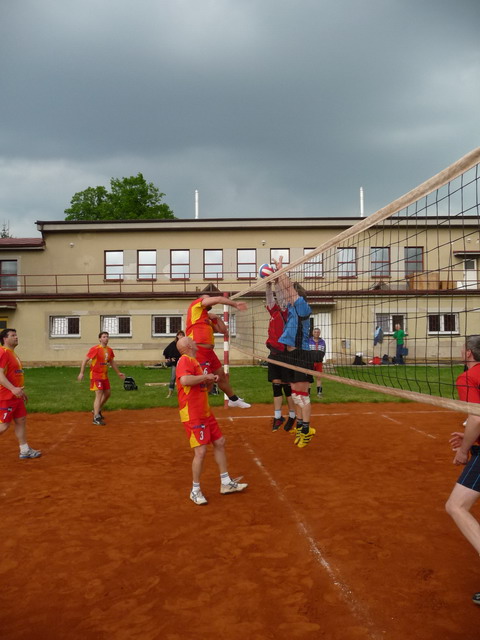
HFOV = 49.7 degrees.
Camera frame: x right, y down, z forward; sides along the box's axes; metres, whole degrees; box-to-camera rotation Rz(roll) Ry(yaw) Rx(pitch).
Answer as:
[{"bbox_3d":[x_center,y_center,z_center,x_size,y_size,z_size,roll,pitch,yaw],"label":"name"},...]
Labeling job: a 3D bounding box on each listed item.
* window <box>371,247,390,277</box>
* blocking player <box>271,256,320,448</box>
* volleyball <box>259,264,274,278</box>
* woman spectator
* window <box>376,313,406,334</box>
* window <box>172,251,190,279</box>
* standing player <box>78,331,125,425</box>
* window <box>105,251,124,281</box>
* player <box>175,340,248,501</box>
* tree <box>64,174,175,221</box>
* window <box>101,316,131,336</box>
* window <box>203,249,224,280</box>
[{"bbox_3d":[7.110,-2.920,26.244,0.989,1.531,0.150,0,-2,1],"label":"window"},{"bbox_3d":[0.697,0.408,6.500,0.650,2.380,0.600,0,-1,-22],"label":"blocking player"},{"bbox_3d":[0.362,-0.653,7.000,0.210,0.210,0.210,0,-1,0],"label":"volleyball"},{"bbox_3d":[-1.670,1.105,13.000,0.650,1.670,0.600,0,-1,11],"label":"woman spectator"},{"bbox_3d":[6.869,0.188,23.449,1.391,0.983,0.150,0,-2,1],"label":"window"},{"bbox_3d":[-3.046,-2.815,26.500,1.000,1.500,0.150,0,-1,2],"label":"window"},{"bbox_3d":[-2.729,1.133,10.200,0.620,1.800,0.720,-2,-2,38],"label":"standing player"},{"bbox_3d":[-6.426,-2.786,26.541,0.989,1.553,0.150,0,-2,1],"label":"window"},{"bbox_3d":[-0.283,1.035,5.330,0.700,1.680,0.520,-1,-2,22],"label":"player"},{"bbox_3d":[-10.241,-4.877,44.000,10.000,14.980,10.000,0,-1,0],"label":"tree"},{"bbox_3d":[-5.614,0.307,23.400,1.380,0.950,0.150,0,-1,2],"label":"window"},{"bbox_3d":[-1.354,-2.825,26.450,1.000,1.500,0.150,0,-1,2],"label":"window"}]

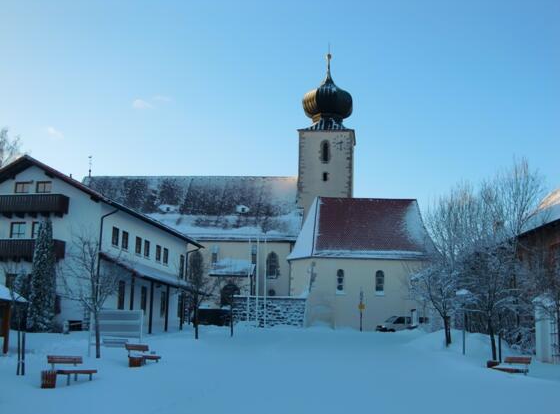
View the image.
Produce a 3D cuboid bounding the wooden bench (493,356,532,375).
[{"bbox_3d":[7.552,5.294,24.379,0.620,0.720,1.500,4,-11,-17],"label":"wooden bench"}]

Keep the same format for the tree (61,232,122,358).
[{"bbox_3d":[-8.100,3.760,31.980,2.620,5.330,2.620,1,-10,0],"label":"tree"}]

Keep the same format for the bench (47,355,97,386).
[{"bbox_3d":[-5.981,4.739,21.512,0.620,0.800,1.500,-4,-11,25],"label":"bench"}]

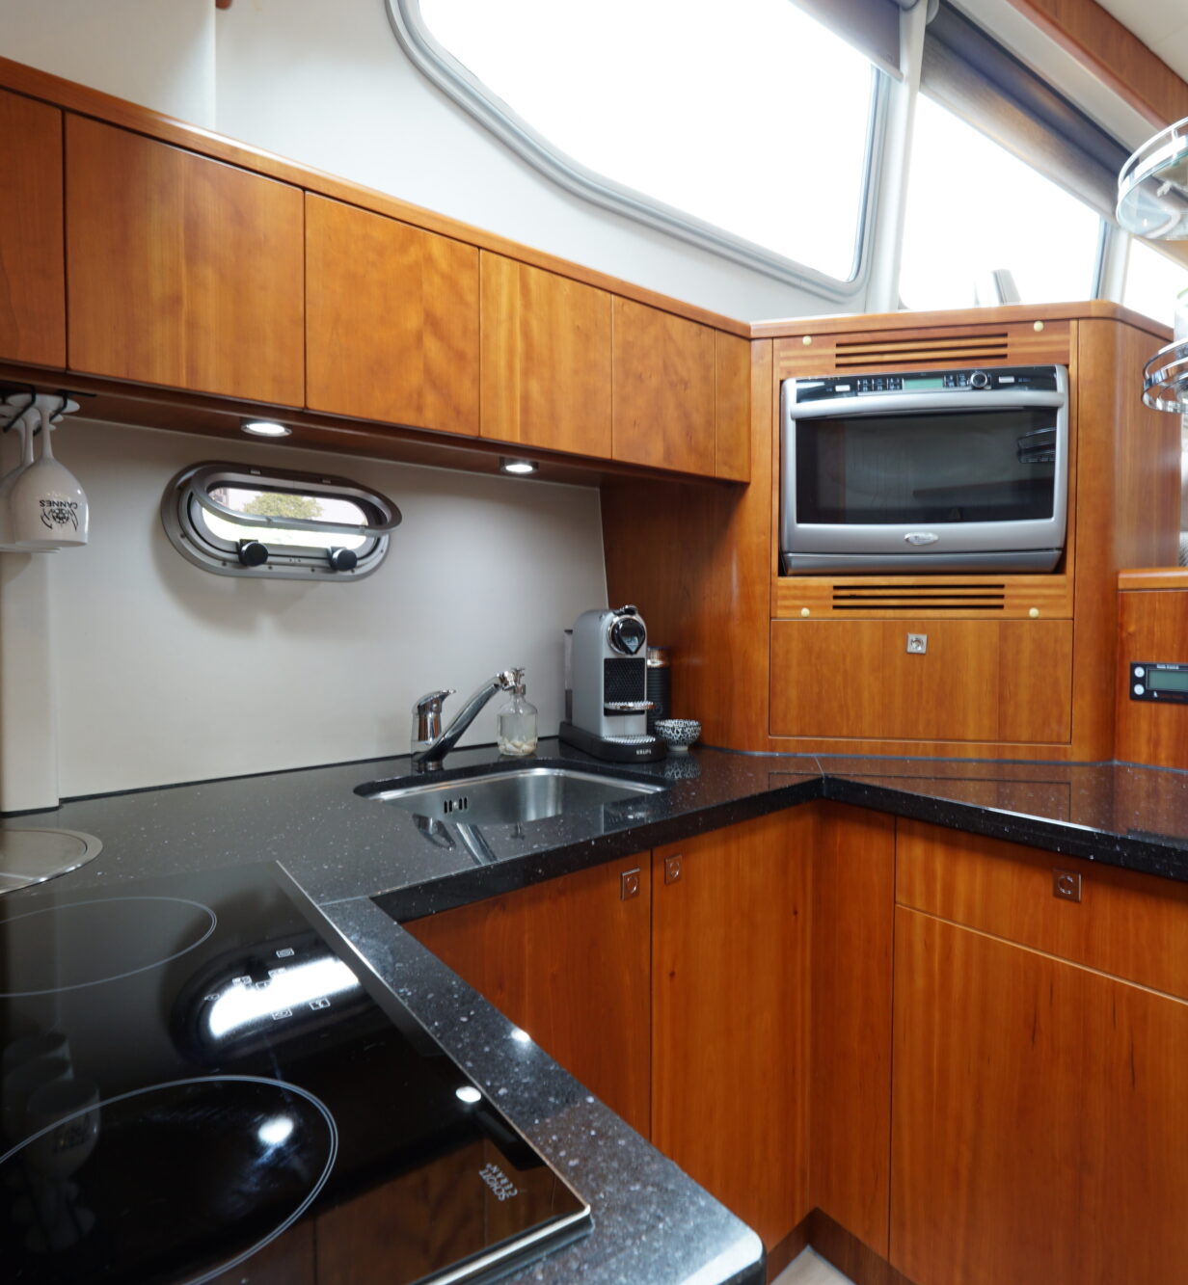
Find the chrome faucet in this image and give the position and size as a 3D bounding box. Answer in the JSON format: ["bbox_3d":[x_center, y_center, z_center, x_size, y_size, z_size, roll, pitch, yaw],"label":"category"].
[{"bbox_3d":[-0.208,0.127,1.297,0.056,0.171,0.249,-1,2,-43],"label":"chrome faucet"}]

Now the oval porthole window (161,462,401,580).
[{"bbox_3d":[-0.482,-0.195,1.293,0.371,0.181,0.085,-2,-2,-41],"label":"oval porthole window"}]

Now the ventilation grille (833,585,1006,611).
[{"bbox_3d":[0.554,-0.078,1.383,0.281,0.046,0.018,0,2,11],"label":"ventilation grille"}]

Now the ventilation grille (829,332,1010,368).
[{"bbox_3d":[0.553,-0.495,1.370,0.276,0.049,0.018,0,2,11],"label":"ventilation grille"}]

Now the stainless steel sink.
[{"bbox_3d":[-0.115,0.302,1.175,0.394,0.170,0.352,-2,3,-43],"label":"stainless steel sink"}]

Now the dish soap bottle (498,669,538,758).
[{"bbox_3d":[-0.138,0.124,1.456,0.072,0.151,0.072,0,2,0],"label":"dish soap bottle"}]

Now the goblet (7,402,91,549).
[{"bbox_3d":[-0.636,-0.198,0.935,0.077,0.167,0.077,-1,2,-38],"label":"goblet"}]

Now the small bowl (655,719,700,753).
[{"bbox_3d":[0.155,0.174,1.491,0.084,0.050,0.084,0,2,0],"label":"small bowl"}]

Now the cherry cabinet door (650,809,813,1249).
[{"bbox_3d":[0.206,0.590,1.164,0.022,0.675,0.411,1,2,44],"label":"cherry cabinet door"}]

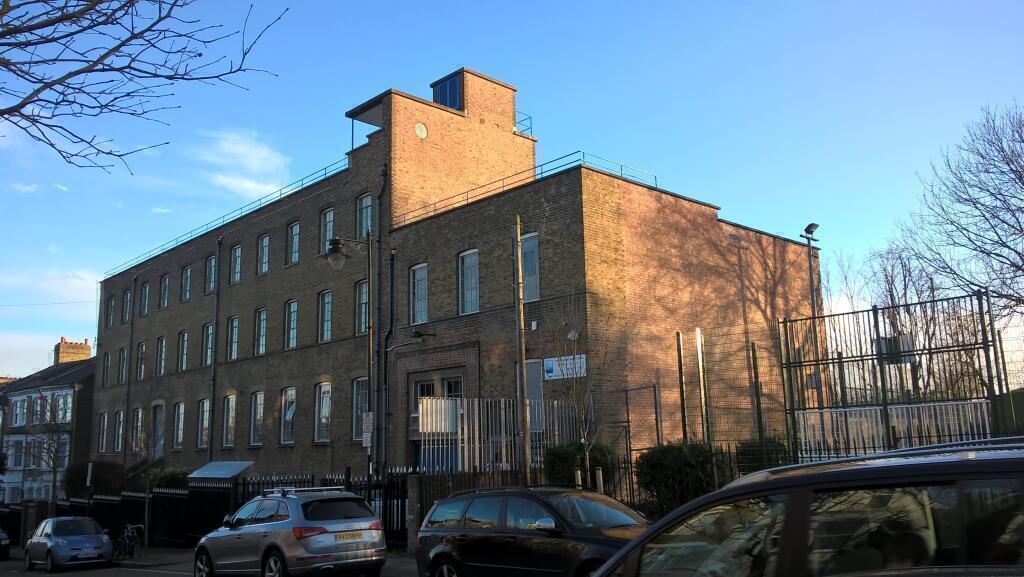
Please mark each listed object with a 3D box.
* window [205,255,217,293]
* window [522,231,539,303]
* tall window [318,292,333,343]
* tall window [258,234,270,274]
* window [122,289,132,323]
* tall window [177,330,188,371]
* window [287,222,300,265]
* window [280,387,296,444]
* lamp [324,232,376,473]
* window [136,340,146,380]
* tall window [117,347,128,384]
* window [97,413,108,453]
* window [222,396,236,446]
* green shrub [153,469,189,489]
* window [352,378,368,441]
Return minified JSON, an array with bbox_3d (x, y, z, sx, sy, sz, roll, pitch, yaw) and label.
[{"bbox_3d":[-14.257,-0.652,38.803,0.150,1.800,1.030,8,-14,-44],"label":"window"},{"bbox_3d":[0.420,-0.589,24.084,0.150,2.040,1.000,9,-15,-44],"label":"window"},{"bbox_3d":[-7.290,1.112,31.816,0.150,2.040,1.000,9,-15,-44],"label":"tall window"},{"bbox_3d":[-10.850,-1.474,35.877,0.180,1.850,1.060,9,-15,-43],"label":"tall window"},{"bbox_3d":[-22.495,1.056,47.630,0.150,1.830,1.000,9,-15,-44],"label":"window"},{"bbox_3d":[-16.643,3.176,41.195,0.150,2.040,1.000,9,-15,-44],"label":"tall window"},{"bbox_3d":[-9.211,-1.876,34.309,0.150,1.830,1.000,9,-15,-44],"label":"window"},{"bbox_3d":[-9.072,5.165,32.994,0.150,2.220,1.080,9,-15,-44],"label":"window"},{"bbox_3d":[-3.043,2.120,15.546,1.020,6.250,0.360,8,-14,-44],"label":"lamp"},{"bbox_3d":[-19.958,3.942,44.030,0.150,2.020,1.040,8,-14,-44],"label":"window"},{"bbox_3d":[-22.292,4.447,46.824,0.180,2.050,1.060,9,-15,-43],"label":"tall window"},{"bbox_3d":[-23.953,8.478,47.892,0.180,2.200,1.060,9,-15,-43],"label":"window"},{"bbox_3d":[-12.427,5.863,36.041,0.150,2.200,1.070,8,-14,-44],"label":"window"},{"bbox_3d":[-12.747,7.412,30.377,1.000,1.500,1.600,9,-15,-43],"label":"green shrub"},{"bbox_3d":[-5.324,4.333,29.163,0.180,2.220,1.060,9,-15,-43],"label":"window"}]

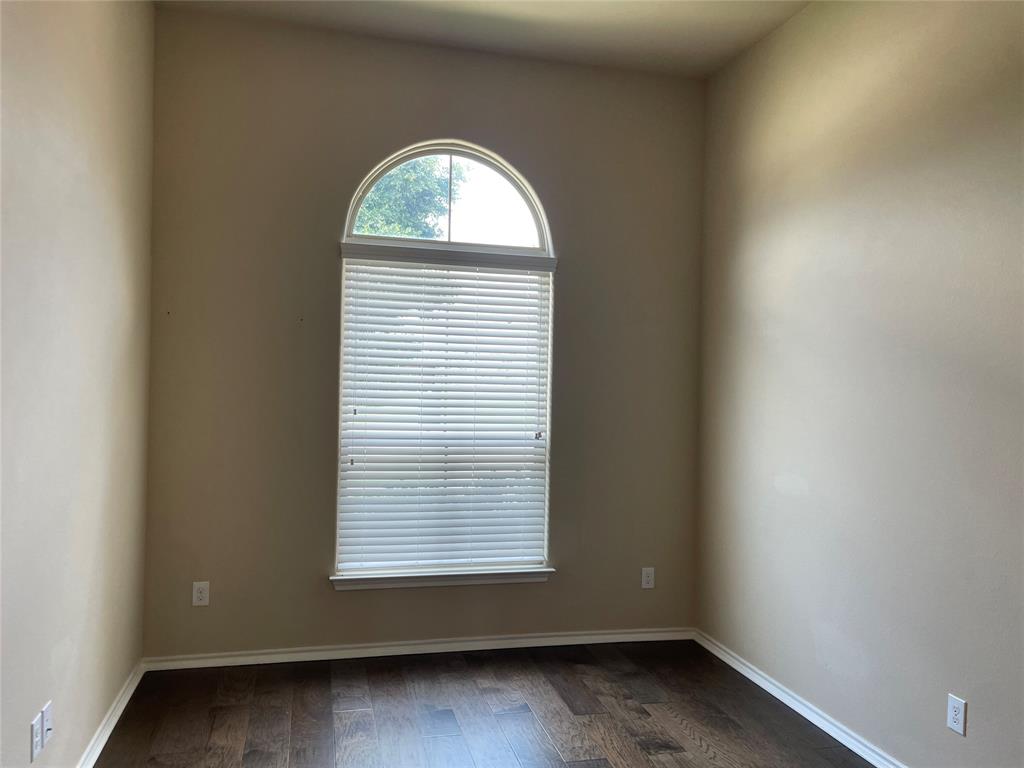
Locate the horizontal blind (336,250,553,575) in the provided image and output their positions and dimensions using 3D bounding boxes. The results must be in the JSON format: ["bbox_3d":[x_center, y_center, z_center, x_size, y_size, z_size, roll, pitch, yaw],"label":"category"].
[{"bbox_3d":[-0.358,0.186,4.201,1.132,1.665,0.060,1,0,-14],"label":"horizontal blind"}]

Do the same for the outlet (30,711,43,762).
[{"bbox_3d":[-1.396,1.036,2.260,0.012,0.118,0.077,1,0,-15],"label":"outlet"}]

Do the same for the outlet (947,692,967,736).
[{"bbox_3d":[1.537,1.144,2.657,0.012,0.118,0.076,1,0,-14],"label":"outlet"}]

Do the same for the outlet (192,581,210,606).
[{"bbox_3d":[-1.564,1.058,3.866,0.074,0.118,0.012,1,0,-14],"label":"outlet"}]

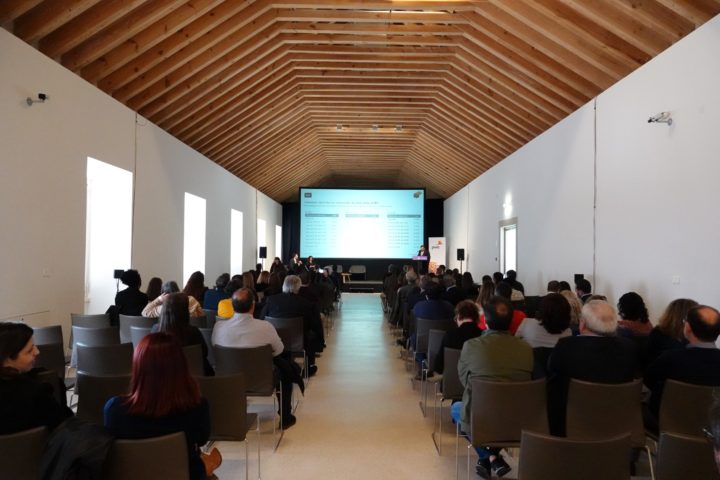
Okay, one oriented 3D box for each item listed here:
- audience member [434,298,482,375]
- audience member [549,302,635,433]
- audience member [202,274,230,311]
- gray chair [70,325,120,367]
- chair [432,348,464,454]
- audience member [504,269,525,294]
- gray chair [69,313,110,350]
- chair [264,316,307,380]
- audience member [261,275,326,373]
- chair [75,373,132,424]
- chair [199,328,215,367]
[{"bbox_3d":[0.873,1.109,4.179,0.540,1.200,0.750,1,-2,0],"label":"audience member"},{"bbox_3d":[1.383,1.018,3.065,0.540,1.290,0.800,1,-2,0],"label":"audience member"},{"bbox_3d":[-1.923,1.108,6.572,0.480,1.270,0.780,1,-2,0],"label":"audience member"},{"bbox_3d":[-2.544,1.256,4.848,0.490,0.850,0.560,1,-2,0],"label":"gray chair"},{"bbox_3d":[0.860,1.250,3.873,0.490,0.840,0.550,1,-2,0],"label":"chair"},{"bbox_3d":[2.829,1.226,9.120,0.520,1.280,0.750,1,-2,0],"label":"audience member"},{"bbox_3d":[-3.067,1.280,5.749,0.490,0.850,0.560,1,-2,0],"label":"gray chair"},{"bbox_3d":[-0.869,1.291,5.658,0.490,0.840,0.550,1,-2,0],"label":"chair"},{"bbox_3d":[-0.792,1.093,5.893,0.600,1.310,0.780,1,-2,0],"label":"audience member"},{"bbox_3d":[-1.463,1.224,3.109,0.500,0.850,0.550,1,-2,0],"label":"chair"},{"bbox_3d":[-1.423,1.284,4.896,0.500,0.850,0.550,1,-2,0],"label":"chair"}]

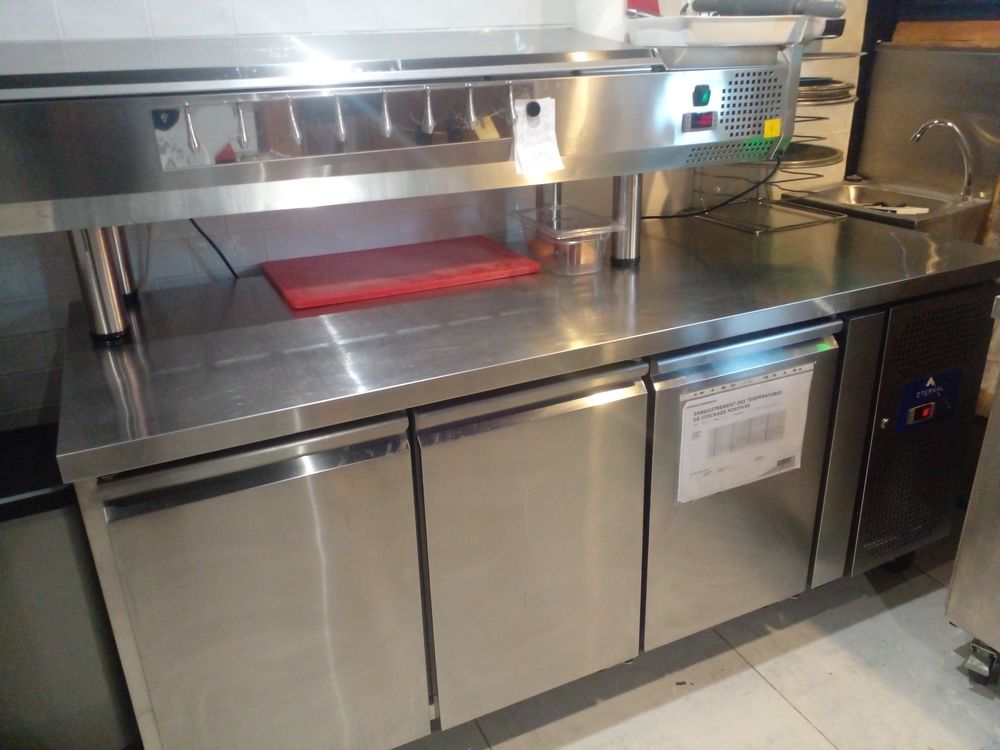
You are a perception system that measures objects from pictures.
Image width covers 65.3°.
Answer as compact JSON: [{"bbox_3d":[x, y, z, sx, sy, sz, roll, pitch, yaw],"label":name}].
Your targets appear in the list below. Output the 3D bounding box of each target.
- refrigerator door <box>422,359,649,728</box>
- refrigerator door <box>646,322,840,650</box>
[{"bbox_3d":[0.064,0.302,1.392,0.418,0.631,0.060,-12,24,-22],"label":"refrigerator door"},{"bbox_3d":[0.462,0.219,1.555,0.420,0.637,0.055,-12,25,-22],"label":"refrigerator door"}]

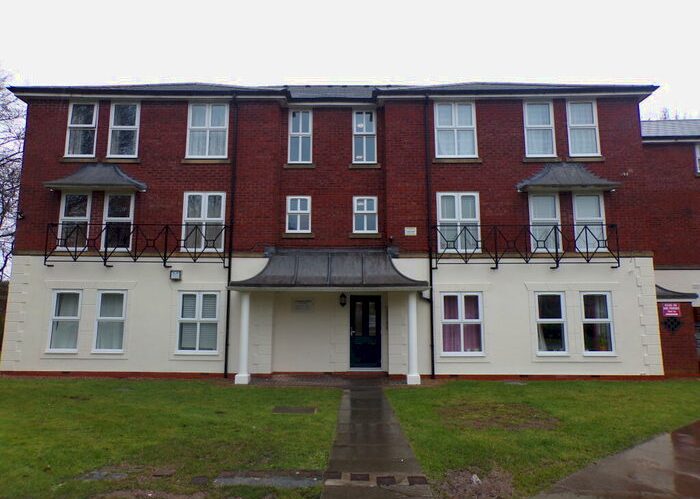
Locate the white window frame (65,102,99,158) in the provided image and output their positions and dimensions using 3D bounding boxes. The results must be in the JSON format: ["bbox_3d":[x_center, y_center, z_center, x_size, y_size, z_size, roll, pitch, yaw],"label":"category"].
[{"bbox_3d":[-7.315,-3.259,13.265,0.837,1.566,0.100,0,-9,0],"label":"white window frame"}]

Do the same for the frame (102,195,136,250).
[{"bbox_3d":[-6.170,-0.735,12.965,0.812,1.600,0.100,0,-9,1],"label":"frame"}]

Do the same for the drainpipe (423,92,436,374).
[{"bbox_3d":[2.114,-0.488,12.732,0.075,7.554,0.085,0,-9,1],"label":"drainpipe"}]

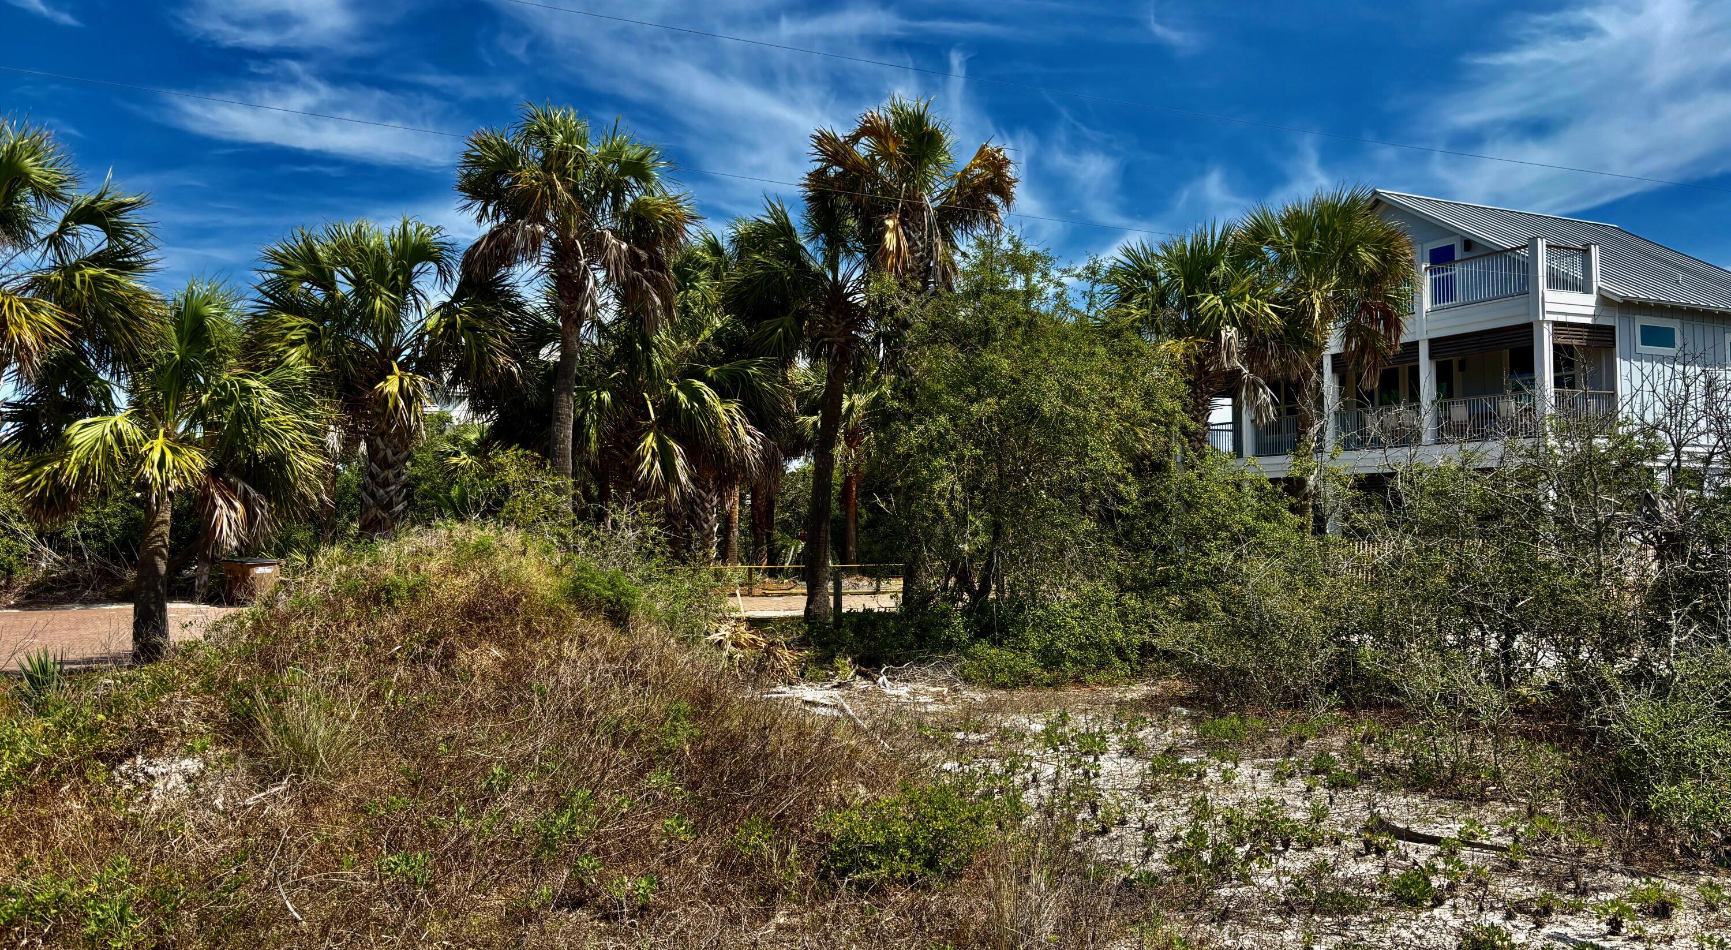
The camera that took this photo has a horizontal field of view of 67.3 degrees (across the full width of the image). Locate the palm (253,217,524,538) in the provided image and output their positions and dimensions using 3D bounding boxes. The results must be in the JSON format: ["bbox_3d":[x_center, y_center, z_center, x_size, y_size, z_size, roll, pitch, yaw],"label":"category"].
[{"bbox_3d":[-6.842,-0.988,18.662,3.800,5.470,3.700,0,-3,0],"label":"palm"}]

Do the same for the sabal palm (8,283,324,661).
[{"bbox_3d":[-9.161,-0.060,17.019,4.050,4.930,3.900,0,-3,0],"label":"sabal palm"}]

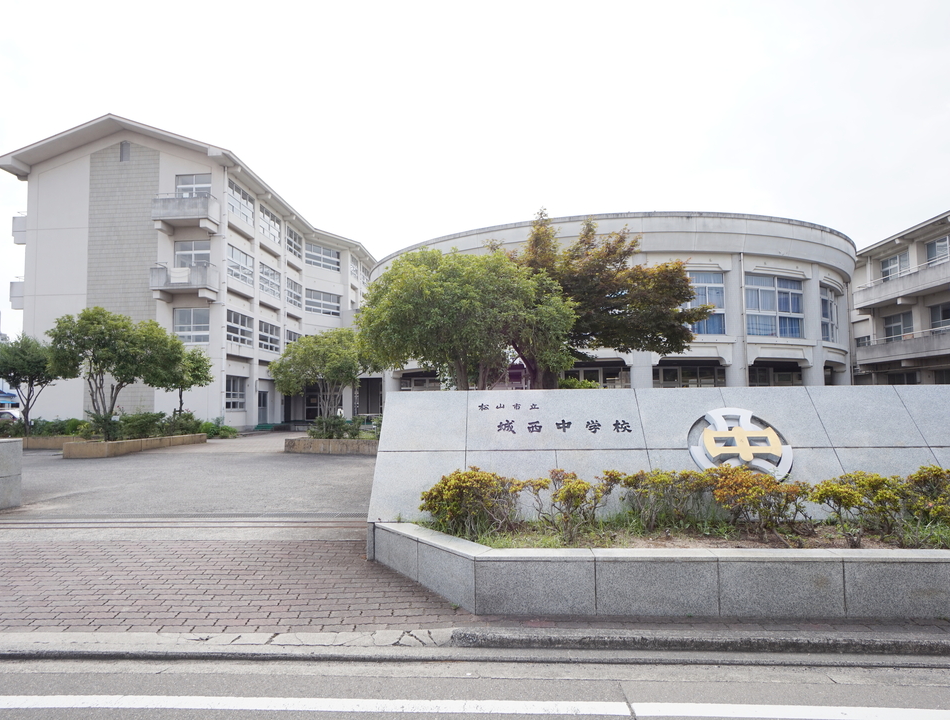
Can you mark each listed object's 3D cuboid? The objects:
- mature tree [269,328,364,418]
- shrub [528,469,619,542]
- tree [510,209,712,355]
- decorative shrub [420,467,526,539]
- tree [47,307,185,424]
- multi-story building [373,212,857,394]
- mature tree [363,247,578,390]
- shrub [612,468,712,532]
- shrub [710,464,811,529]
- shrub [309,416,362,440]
[{"bbox_3d":[-5.427,0.736,21.600,3.200,3.550,3.100,-1,-4,3],"label":"mature tree"},{"bbox_3d":[0.835,1.234,5.350,0.720,0.600,0.620,-1,-4,3],"label":"shrub"},{"bbox_3d":[2.874,-0.644,14.000,4.794,5.438,4.600,-1,-4,3],"label":"tree"},{"bbox_3d":[-0.013,1.216,5.400,0.907,0.608,0.800,-1,-4,3],"label":"decorative shrub"},{"bbox_3d":[-10.258,0.399,18.000,3.600,3.850,3.500,-1,-4,3],"label":"tree"},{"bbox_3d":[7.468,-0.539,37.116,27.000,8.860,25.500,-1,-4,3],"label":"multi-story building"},{"bbox_3d":[-0.182,-0.171,13.500,4.708,4.430,4.400,-1,-4,3],"label":"mature tree"},{"bbox_3d":[1.635,1.225,5.500,0.820,0.550,0.620,-1,-4,3],"label":"shrub"},{"bbox_3d":[2.458,1.197,5.450,0.830,0.560,0.640,-1,-4,3],"label":"shrub"},{"bbox_3d":[-4.554,2.140,20.300,1.650,0.750,1.300,-1,-4,3],"label":"shrub"}]

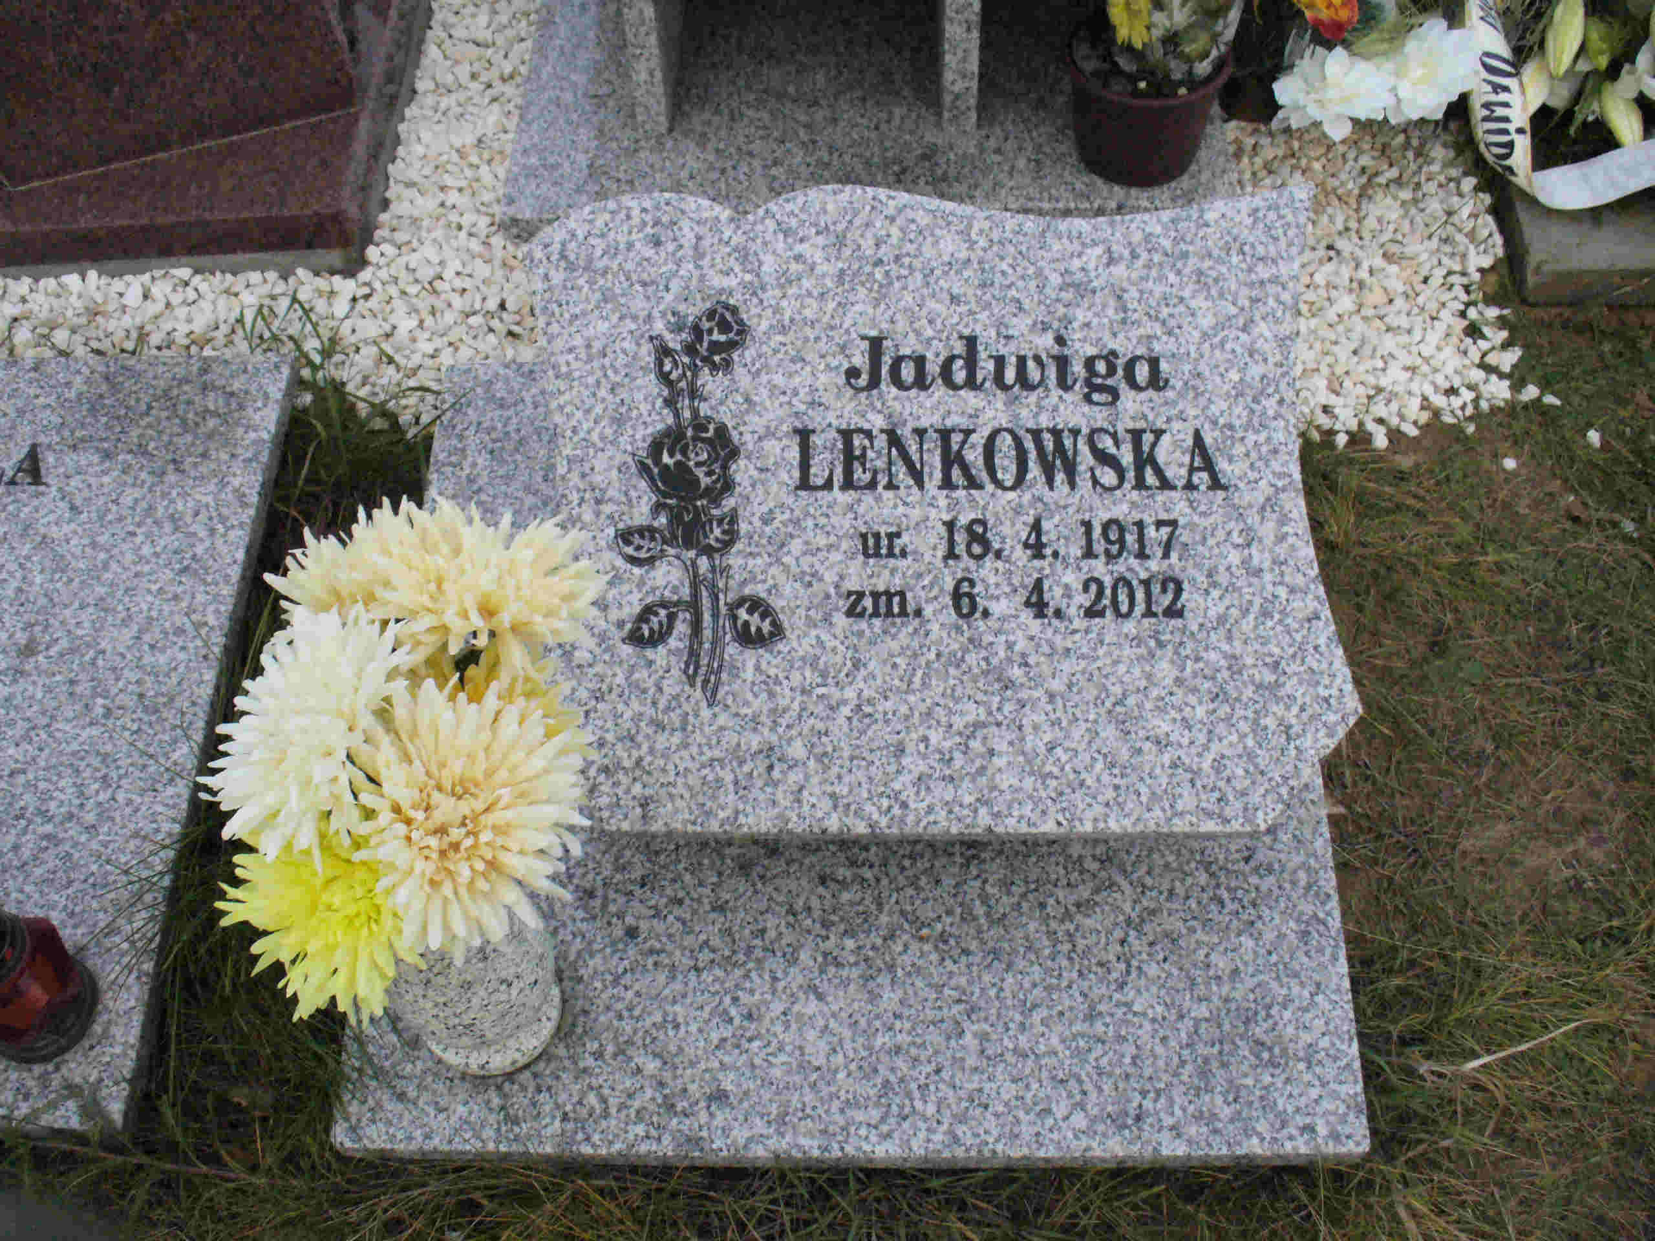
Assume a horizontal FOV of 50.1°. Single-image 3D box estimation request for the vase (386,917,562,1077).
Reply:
[{"bbox_3d":[-0.266,0.244,1.284,0.130,0.200,0.130,0,59,2],"label":"vase"}]

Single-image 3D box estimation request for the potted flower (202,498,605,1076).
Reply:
[{"bbox_3d":[-0.269,0.089,1.121,0.240,0.290,0.270,0,59,2],"label":"potted flower"}]

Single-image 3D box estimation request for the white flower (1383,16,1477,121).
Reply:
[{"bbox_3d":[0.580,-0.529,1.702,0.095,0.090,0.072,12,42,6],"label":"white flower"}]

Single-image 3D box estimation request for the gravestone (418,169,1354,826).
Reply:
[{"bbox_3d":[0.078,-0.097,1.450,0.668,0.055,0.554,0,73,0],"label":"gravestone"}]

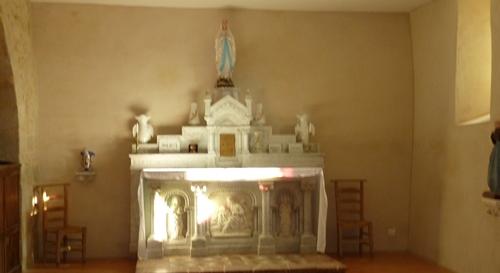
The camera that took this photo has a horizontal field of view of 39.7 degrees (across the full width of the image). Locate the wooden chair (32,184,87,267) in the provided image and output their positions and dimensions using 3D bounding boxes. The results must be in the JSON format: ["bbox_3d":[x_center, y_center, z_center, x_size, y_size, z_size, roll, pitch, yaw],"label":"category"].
[{"bbox_3d":[-2.270,1.045,8.312,0.450,0.920,0.440,0,0,-43],"label":"wooden chair"}]

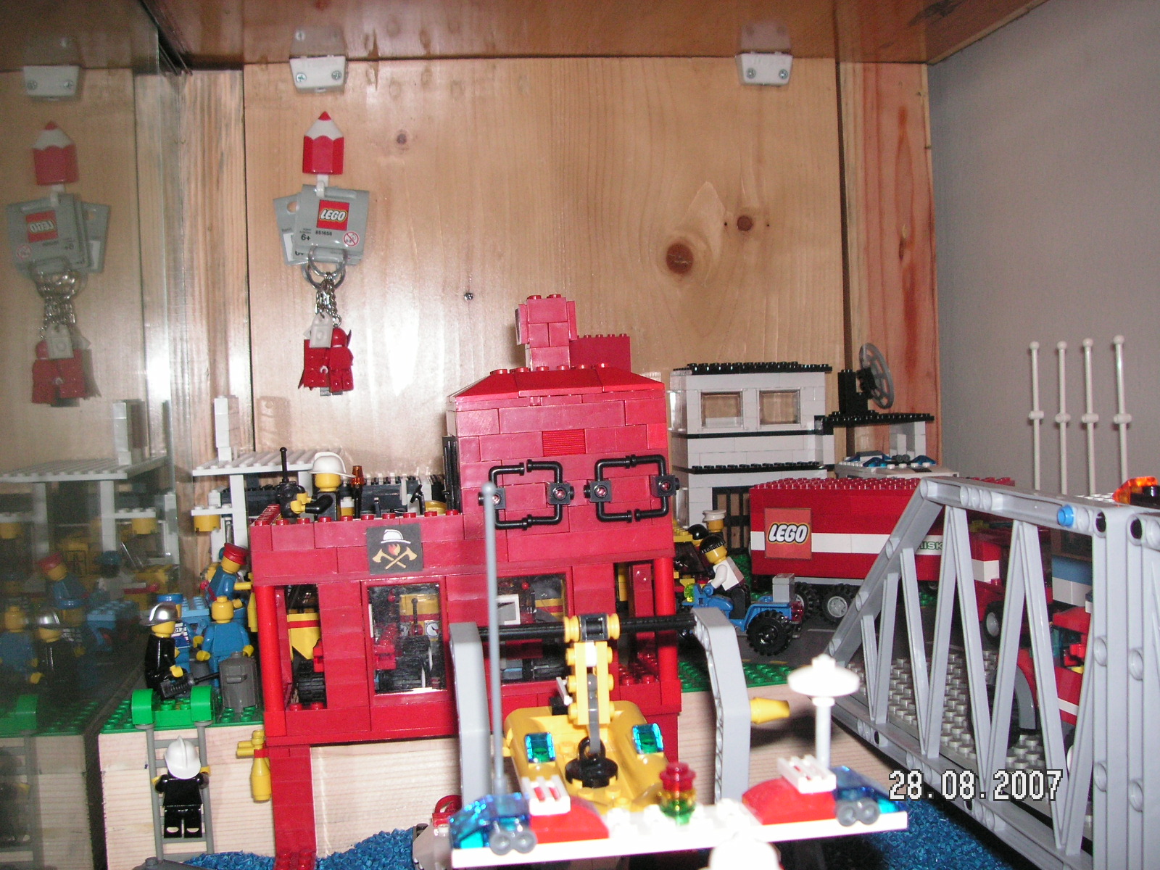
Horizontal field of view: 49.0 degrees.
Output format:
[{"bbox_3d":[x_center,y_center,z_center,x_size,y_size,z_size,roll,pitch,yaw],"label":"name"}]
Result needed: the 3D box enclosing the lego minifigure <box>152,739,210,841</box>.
[{"bbox_3d":[-0.163,0.144,0.520,0.023,0.041,0.016,-4,3,-8],"label":"lego minifigure"}]

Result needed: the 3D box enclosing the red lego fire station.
[{"bbox_3d":[-0.047,0.051,0.511,0.160,0.206,0.080,-4,3,-8],"label":"red lego fire station"}]

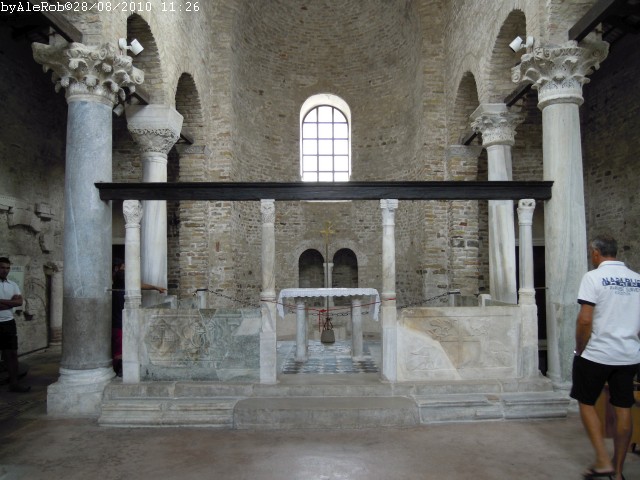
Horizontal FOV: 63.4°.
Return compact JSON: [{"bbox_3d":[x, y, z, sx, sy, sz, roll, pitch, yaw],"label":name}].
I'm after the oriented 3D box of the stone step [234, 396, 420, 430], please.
[{"bbox_3d":[0.070,1.733,5.179,1.748,0.210,0.410,0,-2,1],"label":"stone step"}]

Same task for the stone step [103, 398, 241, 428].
[{"bbox_3d":[-1.482,1.736,5.213,1.341,0.220,0.320,0,-2,1],"label":"stone step"}]

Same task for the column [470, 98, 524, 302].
[{"bbox_3d":[2.838,-0.098,8.052,0.662,3.794,0.662,0,-2,0],"label":"column"}]

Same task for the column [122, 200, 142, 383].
[{"bbox_3d":[-2.018,0.539,5.538,0.190,1.930,0.190,0,-2,1],"label":"column"}]

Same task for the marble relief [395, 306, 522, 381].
[{"bbox_3d":[1.455,1.106,5.493,1.257,0.807,0.100,0,-2,1],"label":"marble relief"}]

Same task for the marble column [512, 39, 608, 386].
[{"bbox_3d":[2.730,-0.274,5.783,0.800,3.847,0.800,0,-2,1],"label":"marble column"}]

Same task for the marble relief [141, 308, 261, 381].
[{"bbox_3d":[-1.280,1.123,5.546,1.275,0.781,0.109,0,-2,0],"label":"marble relief"}]

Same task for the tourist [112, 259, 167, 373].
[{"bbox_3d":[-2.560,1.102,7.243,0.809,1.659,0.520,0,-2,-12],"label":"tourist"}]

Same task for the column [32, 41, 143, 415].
[{"bbox_3d":[-2.648,-0.101,5.896,0.790,3.943,0.790,0,-2,0],"label":"column"}]

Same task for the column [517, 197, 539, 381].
[{"bbox_3d":[2.251,0.520,5.617,0.193,1.922,0.188,0,-2,0],"label":"column"}]

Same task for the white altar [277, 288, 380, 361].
[{"bbox_3d":[0.120,1.107,6.901,1.275,0.909,0.771,0,-2,0],"label":"white altar"}]

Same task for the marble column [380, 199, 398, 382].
[{"bbox_3d":[0.748,0.525,5.505,0.190,1.929,0.190,0,-2,1],"label":"marble column"}]

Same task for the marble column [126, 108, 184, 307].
[{"bbox_3d":[-2.582,-0.098,8.052,0.682,3.794,0.682,0,-2,0],"label":"marble column"}]

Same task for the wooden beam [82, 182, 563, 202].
[{"bbox_3d":[0.038,-0.514,5.615,4.871,0.183,0.208,0,-2,0],"label":"wooden beam"}]

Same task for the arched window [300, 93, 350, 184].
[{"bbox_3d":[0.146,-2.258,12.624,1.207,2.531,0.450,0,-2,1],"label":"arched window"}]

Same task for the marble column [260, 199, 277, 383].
[{"bbox_3d":[-0.551,0.537,5.537,0.170,1.951,0.173,0,-2,0],"label":"marble column"}]

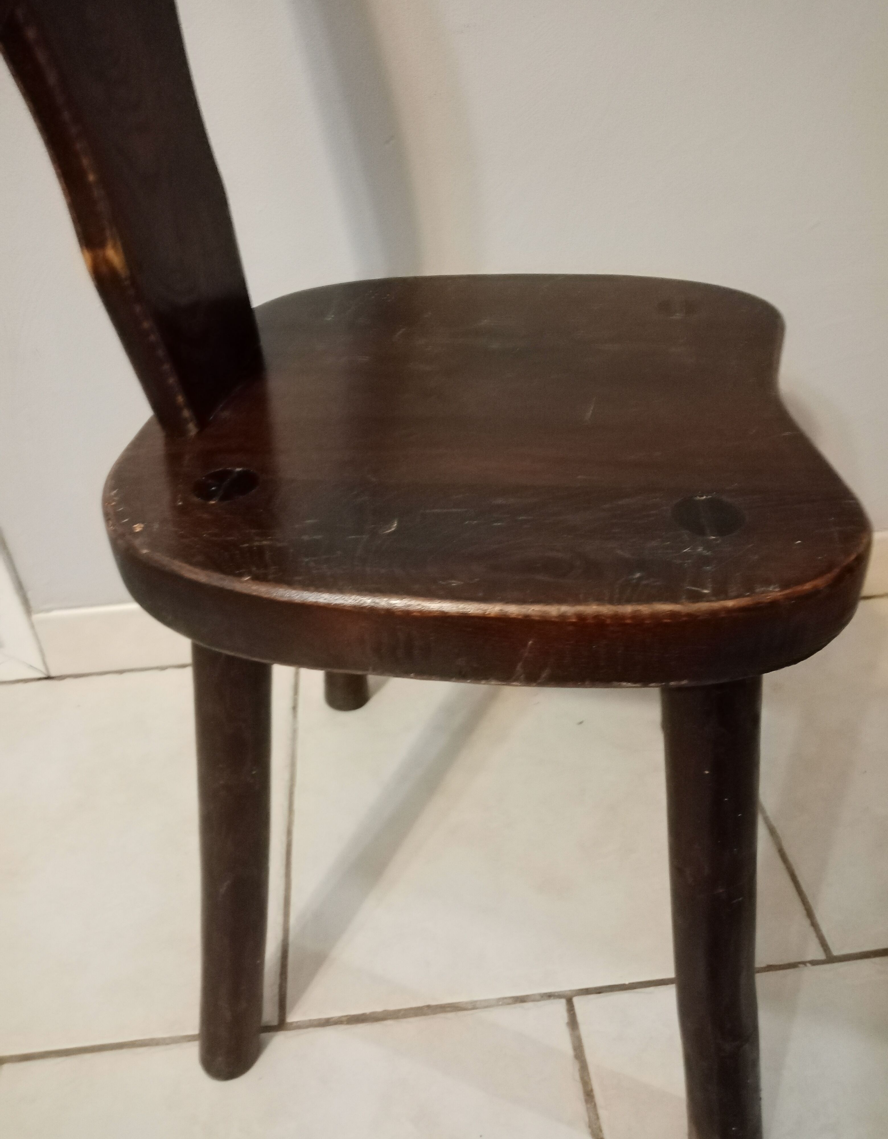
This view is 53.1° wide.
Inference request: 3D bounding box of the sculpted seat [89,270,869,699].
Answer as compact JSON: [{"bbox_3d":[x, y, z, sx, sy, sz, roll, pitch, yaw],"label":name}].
[{"bbox_3d":[0.022,-0.081,0.493,0.347,0.038,0.359,3,38,8],"label":"sculpted seat"}]

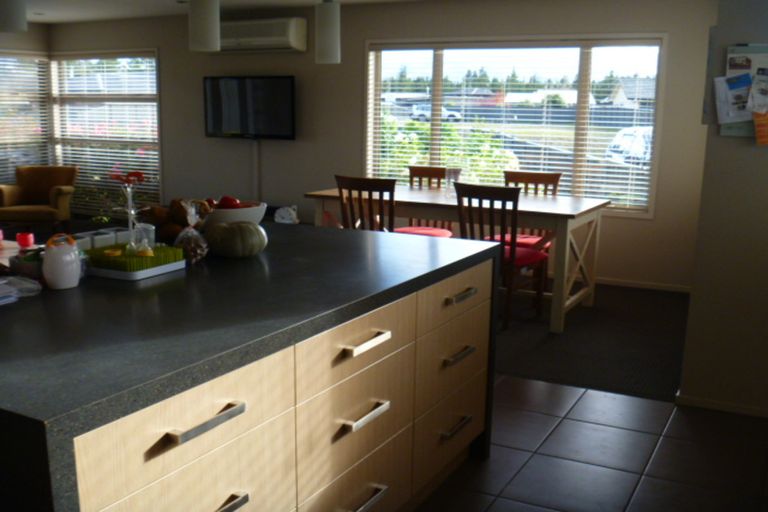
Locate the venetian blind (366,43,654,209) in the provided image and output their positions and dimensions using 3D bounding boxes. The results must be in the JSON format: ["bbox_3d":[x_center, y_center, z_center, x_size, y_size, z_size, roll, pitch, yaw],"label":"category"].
[{"bbox_3d":[1.029,-1.186,6.589,2.599,1.360,0.060,6,11,26],"label":"venetian blind"}]

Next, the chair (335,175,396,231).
[{"bbox_3d":[-0.001,-0.107,5.505,0.500,0.960,0.570,8,12,33],"label":"chair"}]

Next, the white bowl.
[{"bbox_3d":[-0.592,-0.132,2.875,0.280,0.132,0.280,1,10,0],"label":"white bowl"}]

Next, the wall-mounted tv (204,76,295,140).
[{"bbox_3d":[-1.372,-1.511,7.632,1.110,0.630,0.060,6,11,26],"label":"wall-mounted tv"}]

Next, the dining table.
[{"bbox_3d":[0.536,-0.046,5.709,2.090,0.785,0.980,7,12,29],"label":"dining table"}]

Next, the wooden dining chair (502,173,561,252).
[{"bbox_3d":[1.043,-0.154,5.866,0.480,0.960,0.560,7,12,29],"label":"wooden dining chair"}]

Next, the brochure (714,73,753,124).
[{"bbox_3d":[1.568,-0.703,3.345,0.148,0.205,0.010,-2,7,30],"label":"brochure"}]

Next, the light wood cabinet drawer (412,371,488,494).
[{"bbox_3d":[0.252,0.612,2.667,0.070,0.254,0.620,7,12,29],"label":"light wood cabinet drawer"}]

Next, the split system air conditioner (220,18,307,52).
[{"bbox_3d":[-1.319,-2.195,7.442,1.120,0.310,0.240,6,11,26],"label":"split system air conditioner"}]

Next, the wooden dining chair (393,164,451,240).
[{"bbox_3d":[0.293,-0.239,6.258,0.490,0.960,0.560,7,12,29],"label":"wooden dining chair"}]

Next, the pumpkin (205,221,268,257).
[{"bbox_3d":[-0.494,-0.056,2.517,0.207,0.120,0.207,1,10,0],"label":"pumpkin"}]

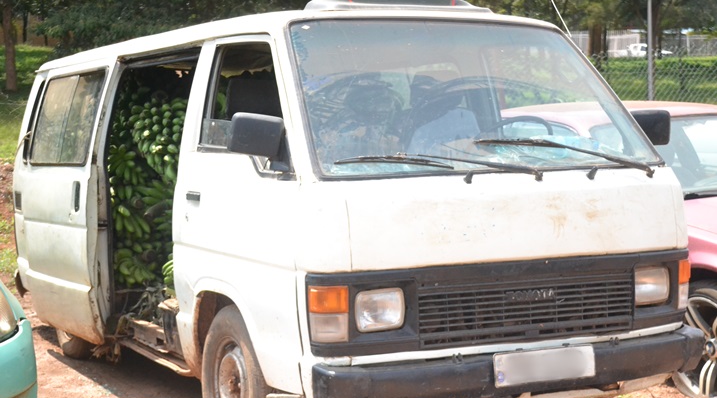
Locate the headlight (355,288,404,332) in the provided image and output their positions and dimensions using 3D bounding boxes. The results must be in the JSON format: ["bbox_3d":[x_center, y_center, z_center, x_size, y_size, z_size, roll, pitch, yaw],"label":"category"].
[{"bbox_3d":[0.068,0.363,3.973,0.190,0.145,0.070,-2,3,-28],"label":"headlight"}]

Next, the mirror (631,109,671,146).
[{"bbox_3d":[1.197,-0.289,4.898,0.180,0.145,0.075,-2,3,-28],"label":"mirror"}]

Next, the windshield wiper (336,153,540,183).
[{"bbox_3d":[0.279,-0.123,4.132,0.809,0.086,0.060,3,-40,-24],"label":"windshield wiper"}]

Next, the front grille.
[{"bbox_3d":[0.610,0.390,4.194,0.920,0.213,0.050,-2,3,-28],"label":"front grille"}]

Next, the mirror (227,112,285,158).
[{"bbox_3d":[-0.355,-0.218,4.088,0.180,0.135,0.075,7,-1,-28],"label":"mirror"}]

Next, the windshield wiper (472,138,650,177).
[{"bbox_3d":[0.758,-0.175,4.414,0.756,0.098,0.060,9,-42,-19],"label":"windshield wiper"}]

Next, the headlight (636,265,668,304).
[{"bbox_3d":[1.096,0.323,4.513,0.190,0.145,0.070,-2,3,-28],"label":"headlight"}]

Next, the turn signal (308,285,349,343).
[{"bbox_3d":[-0.096,0.374,3.890,0.120,0.182,0.085,-2,3,-28],"label":"turn signal"}]

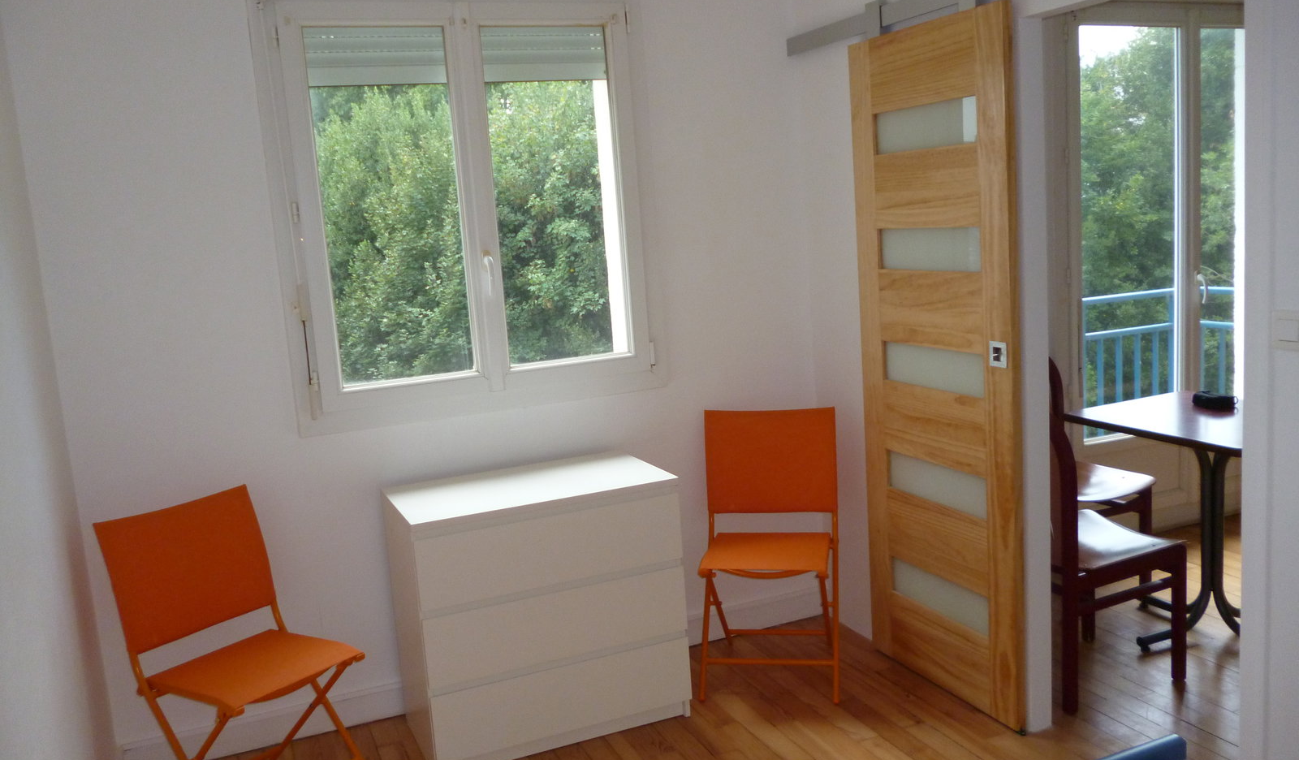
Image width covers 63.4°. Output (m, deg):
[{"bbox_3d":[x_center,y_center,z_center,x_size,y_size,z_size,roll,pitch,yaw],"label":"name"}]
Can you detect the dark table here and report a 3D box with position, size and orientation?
[{"bbox_3d":[1.937,0.504,3.608,0.640,0.760,0.790,-8,9,-21],"label":"dark table"}]

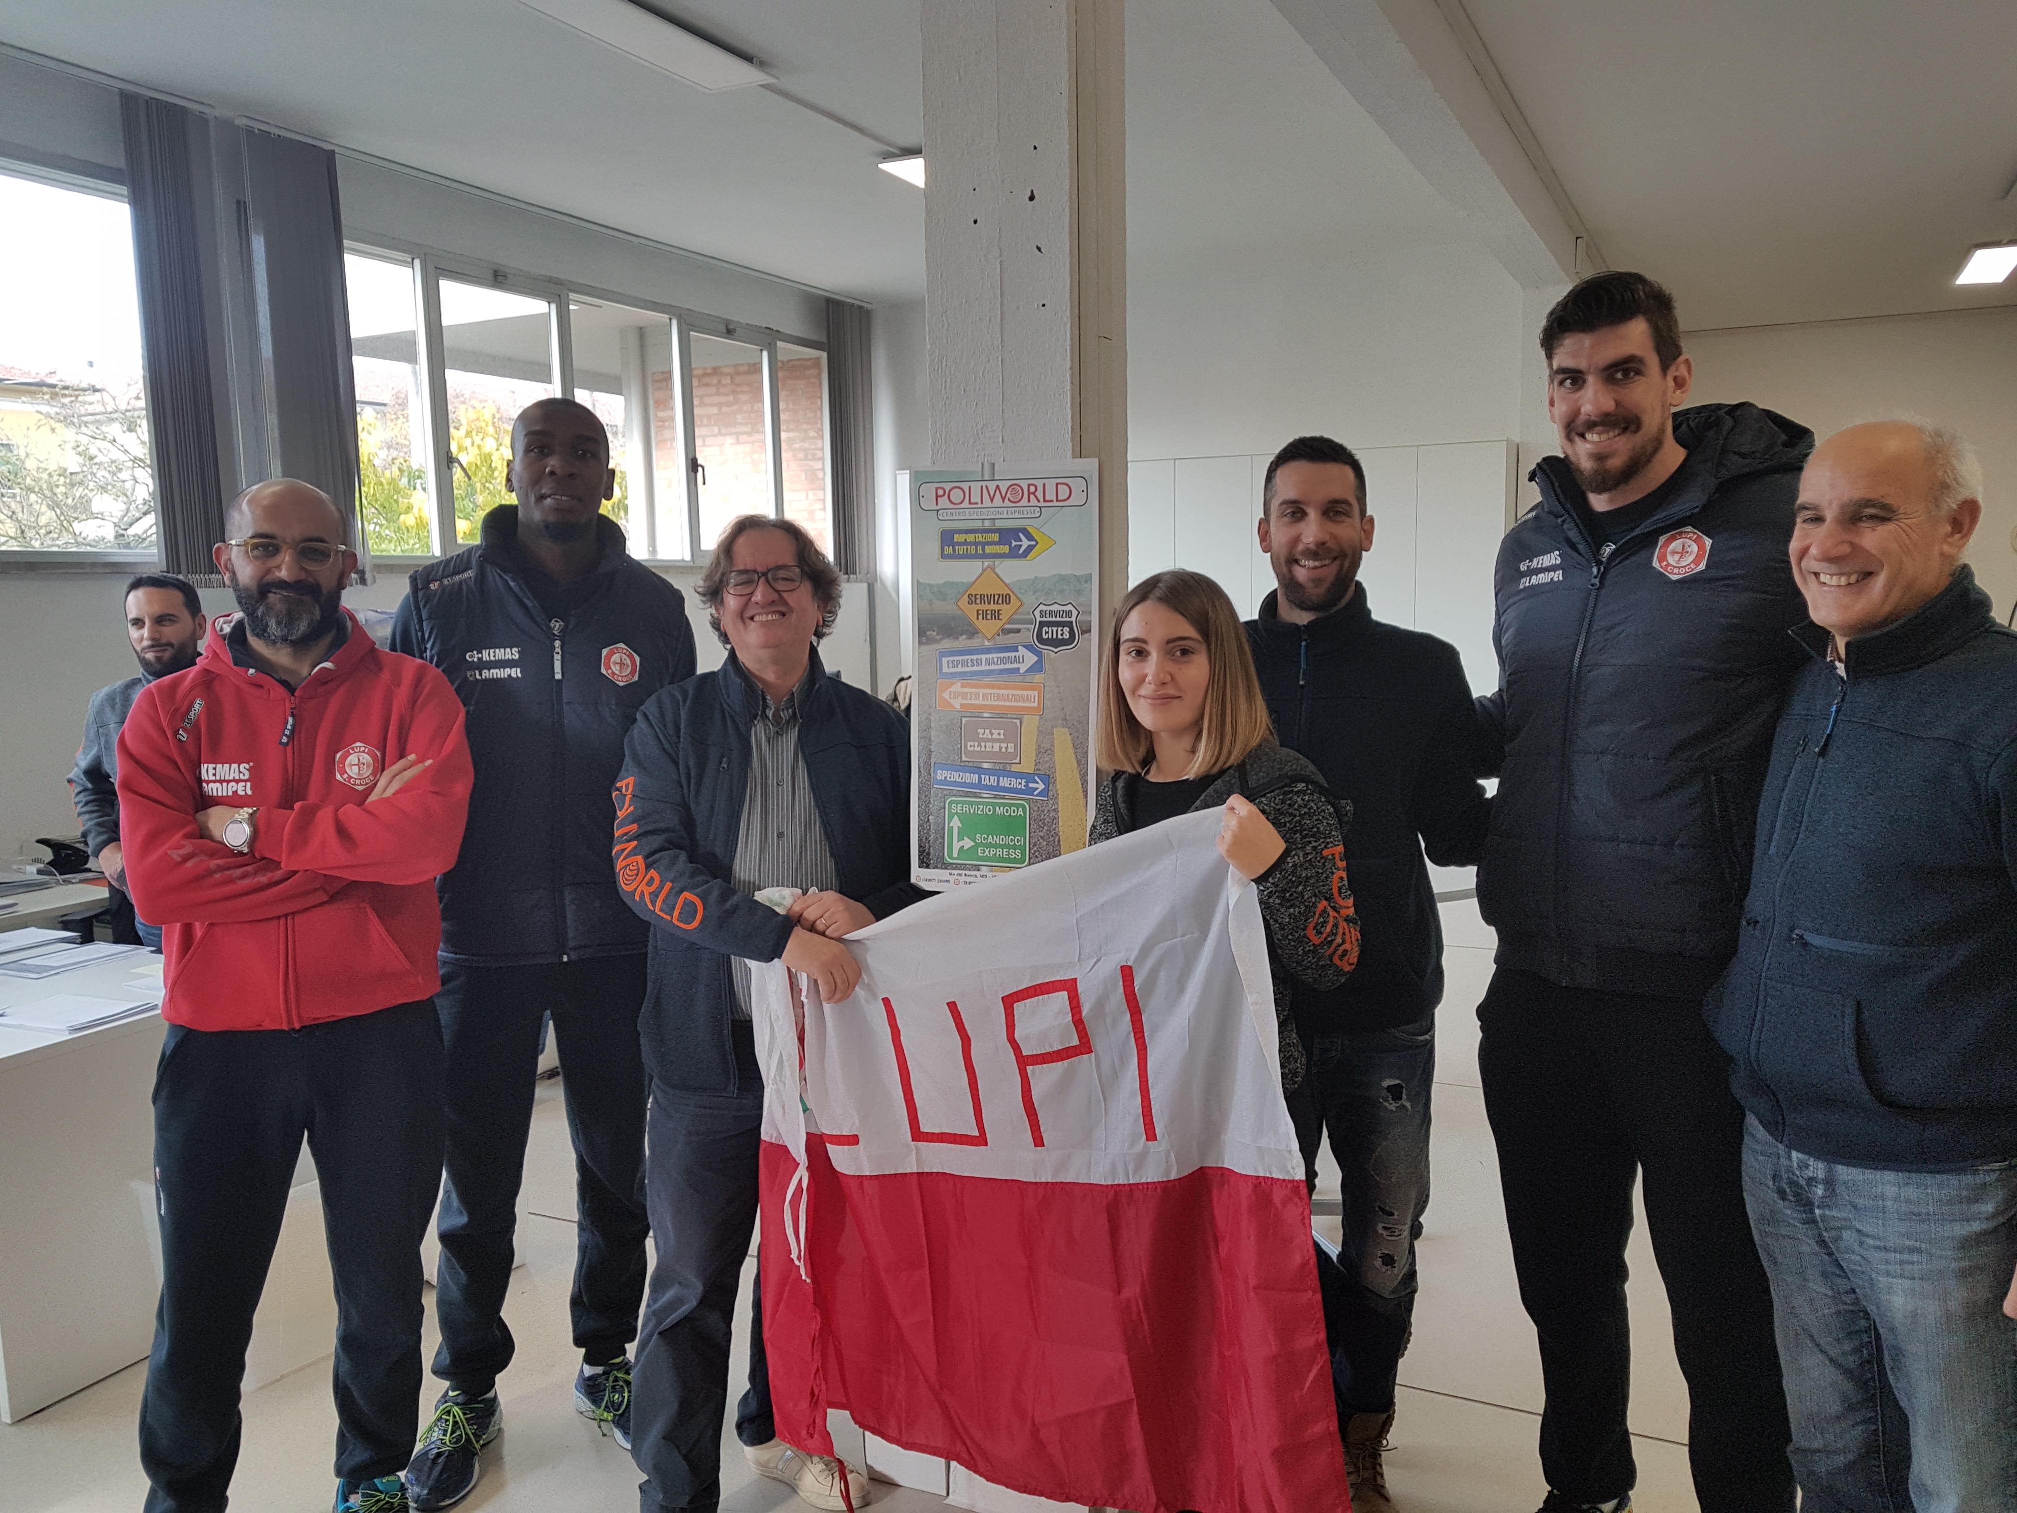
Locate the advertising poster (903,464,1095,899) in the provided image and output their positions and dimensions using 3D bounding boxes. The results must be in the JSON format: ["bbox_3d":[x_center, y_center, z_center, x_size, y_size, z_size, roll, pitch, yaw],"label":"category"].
[{"bbox_3d":[-0.009,-0.120,2.446,0.335,0.690,0.030,2,7,27],"label":"advertising poster"}]

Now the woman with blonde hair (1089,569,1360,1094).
[{"bbox_3d":[0.310,0.542,2.270,0.430,1.640,0.330,3,8,33],"label":"woman with blonde hair"}]

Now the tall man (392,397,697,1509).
[{"bbox_3d":[-0.845,0.338,2.770,0.560,1.970,0.360,-3,7,-20],"label":"tall man"}]

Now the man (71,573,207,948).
[{"bbox_3d":[-2.300,0.347,4.150,0.490,1.690,0.320,-2,7,-12],"label":"man"}]

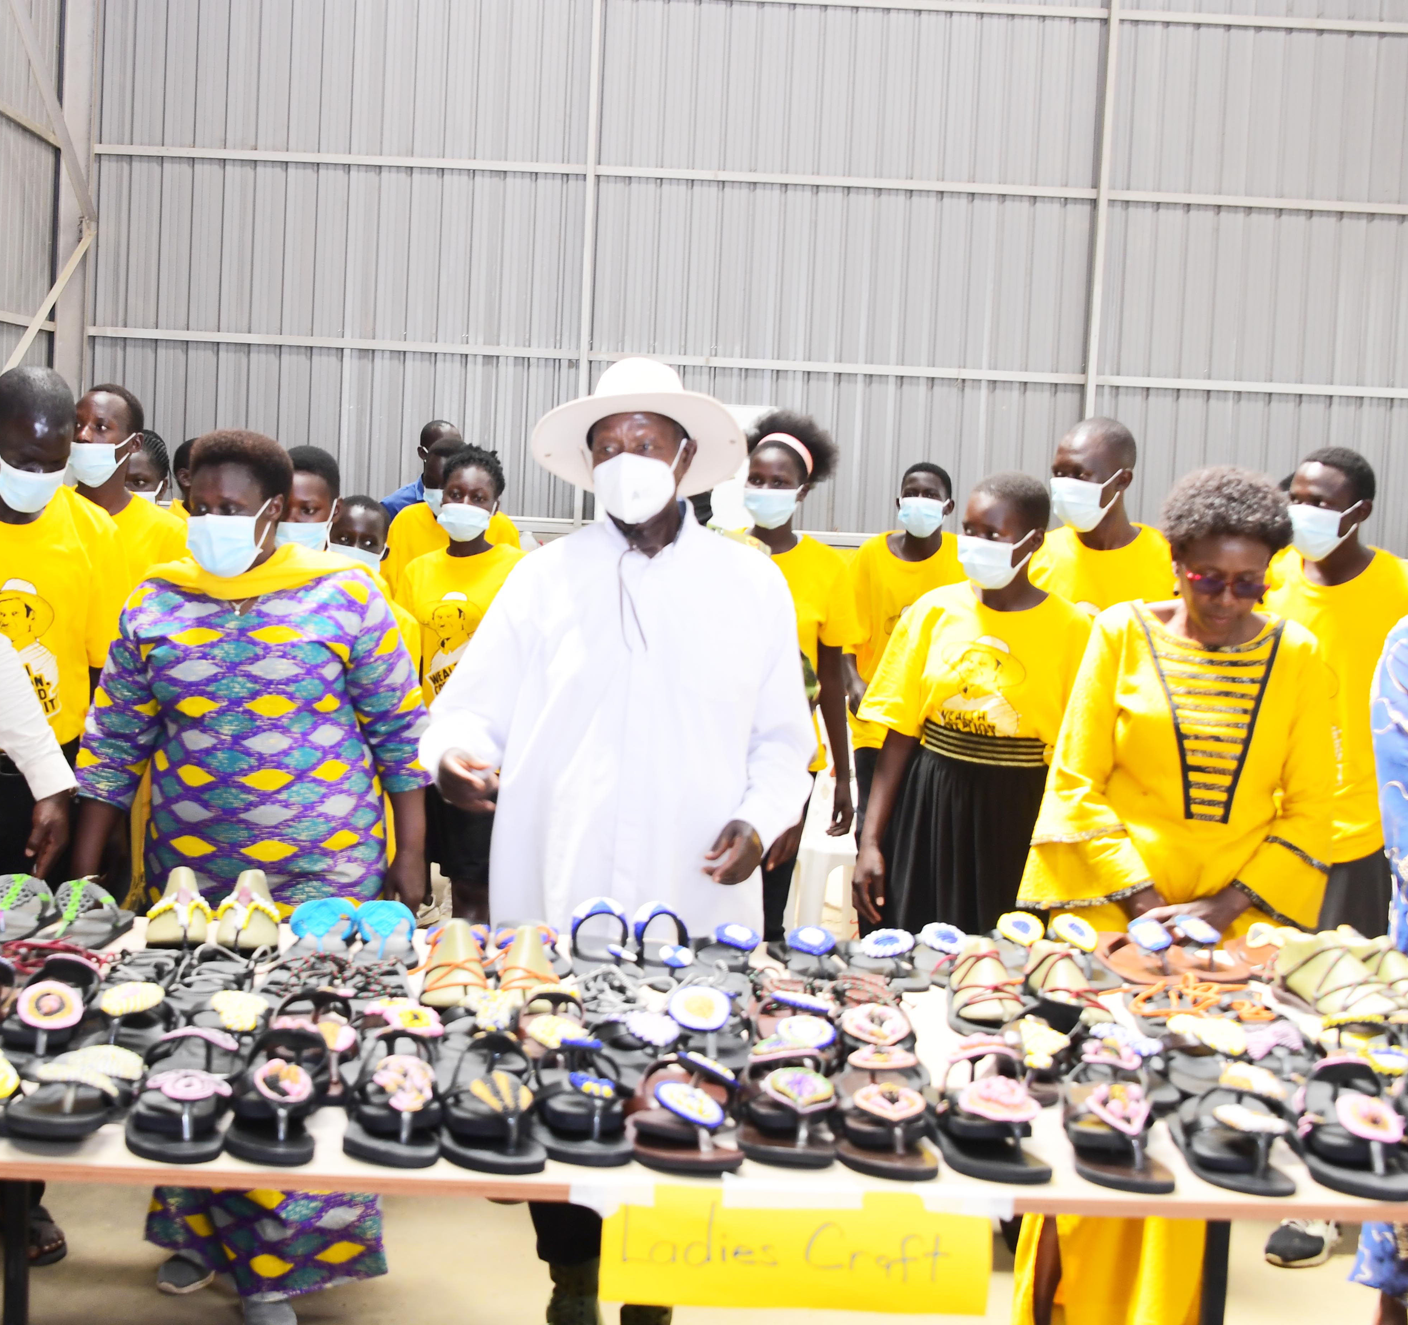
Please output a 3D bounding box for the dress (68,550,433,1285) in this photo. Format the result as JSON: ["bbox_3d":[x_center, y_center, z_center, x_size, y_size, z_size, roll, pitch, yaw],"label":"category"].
[{"bbox_3d":[-0.849,0.472,3.520,0.630,1.350,0.380,3,3,3],"label":"dress"}]

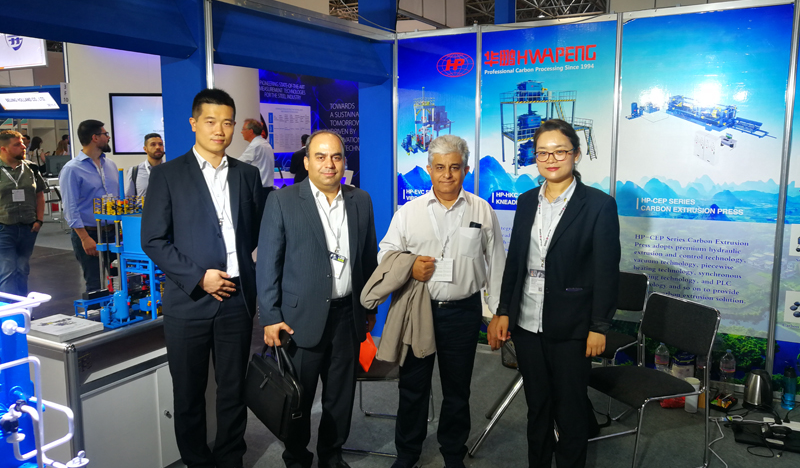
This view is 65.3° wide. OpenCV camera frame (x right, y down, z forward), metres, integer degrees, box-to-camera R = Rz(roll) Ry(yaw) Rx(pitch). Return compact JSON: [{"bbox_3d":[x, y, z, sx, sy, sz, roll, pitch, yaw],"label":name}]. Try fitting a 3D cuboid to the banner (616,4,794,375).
[{"bbox_3d":[1.921,-0.210,4.101,0.975,2.390,0.030,4,9,27],"label":"banner"}]

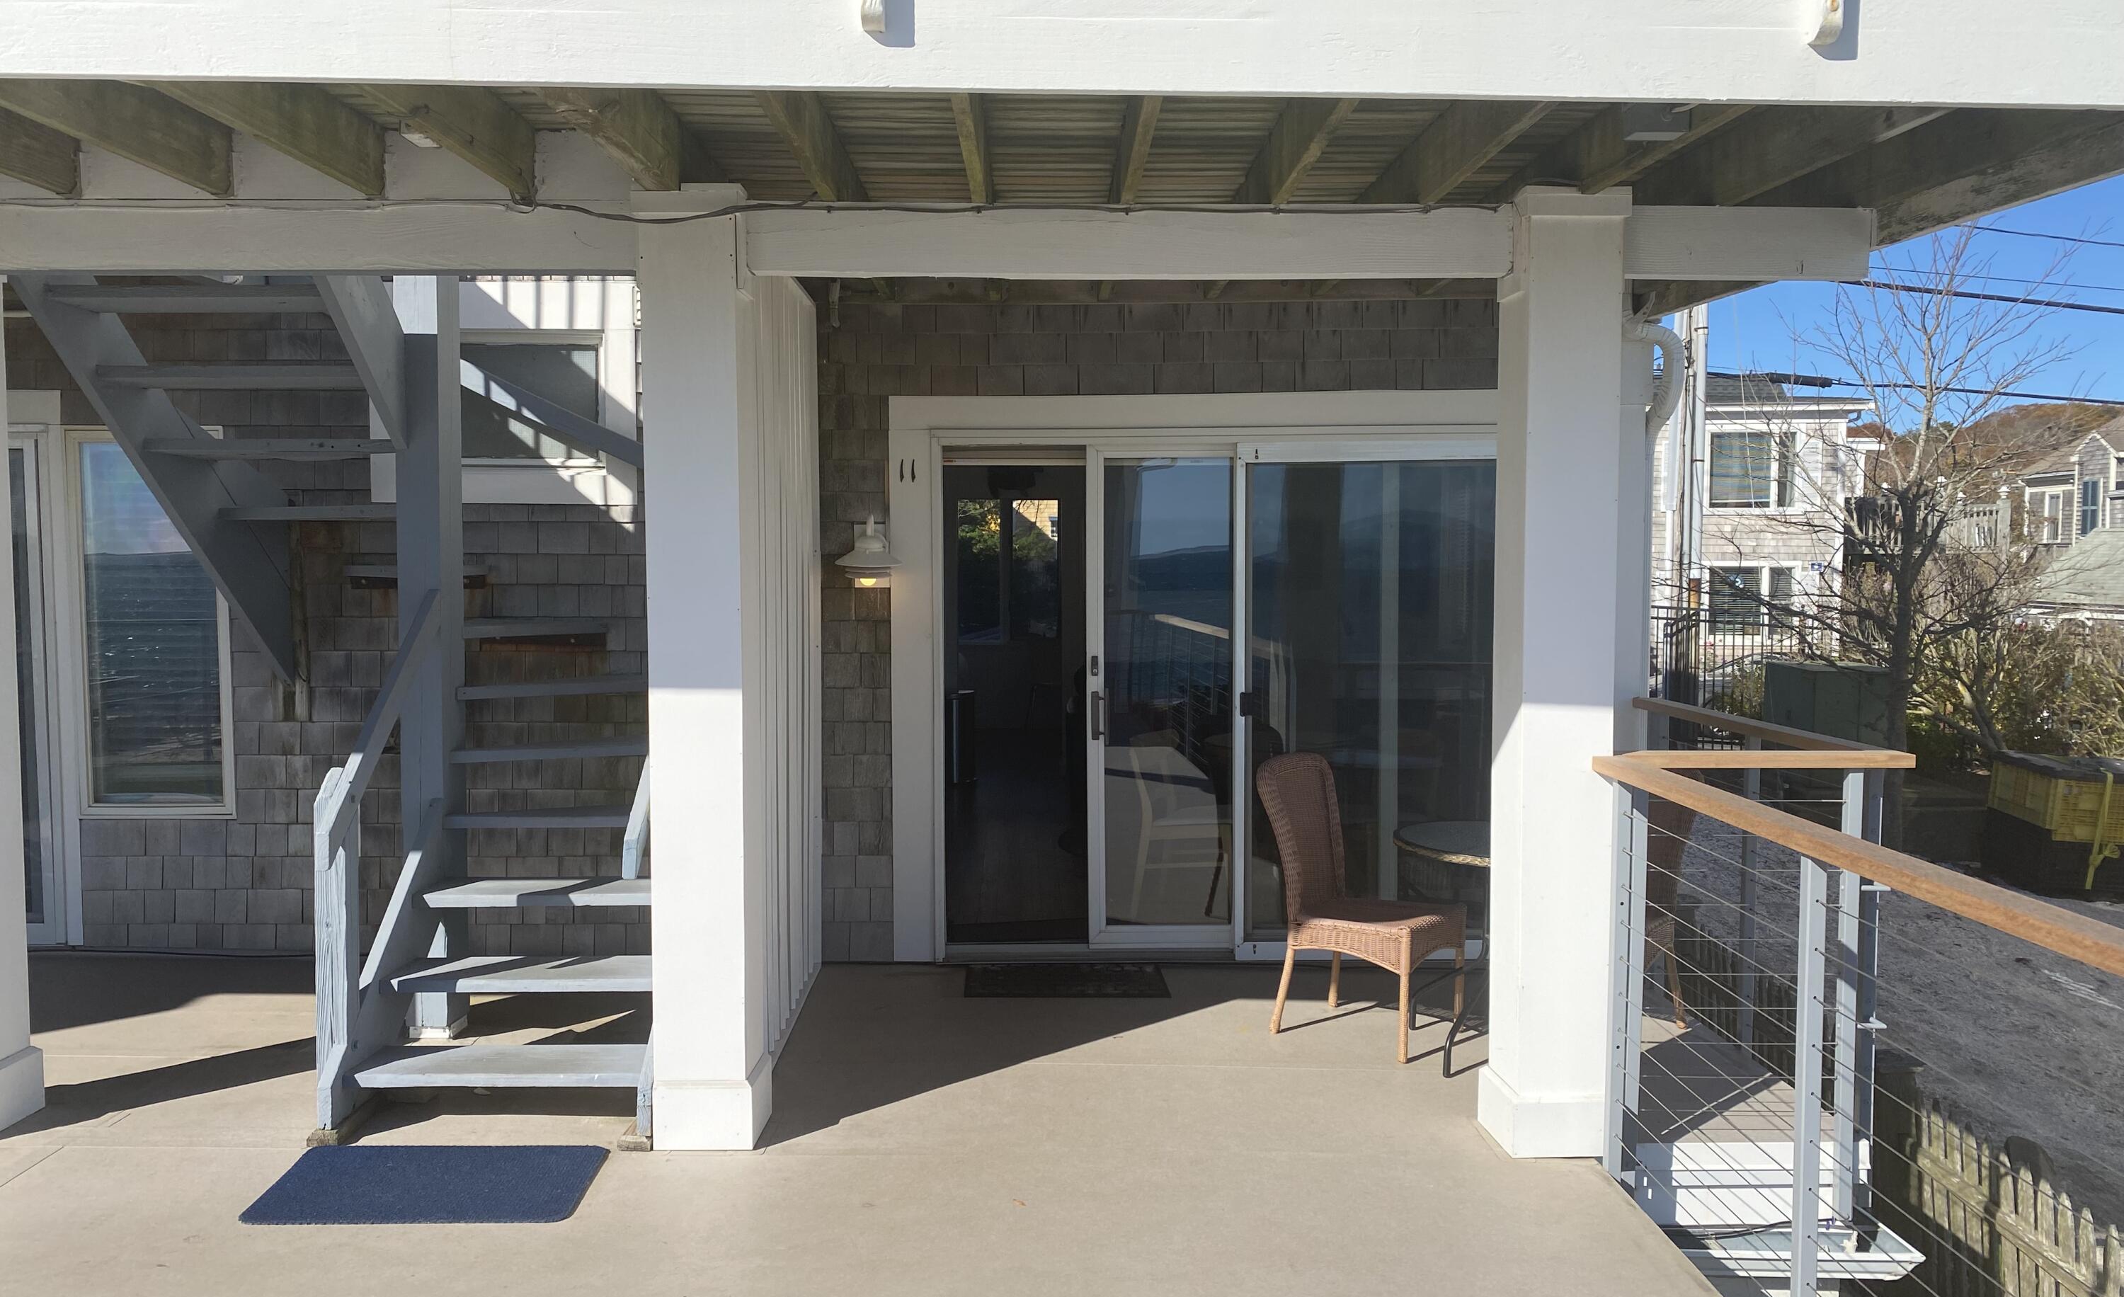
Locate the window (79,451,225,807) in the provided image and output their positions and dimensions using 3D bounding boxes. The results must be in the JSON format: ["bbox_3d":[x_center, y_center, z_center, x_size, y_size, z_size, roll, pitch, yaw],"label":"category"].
[{"bbox_3d":[-3.454,-0.095,6.065,0.555,1.434,0.081,0,3,-1],"label":"window"}]

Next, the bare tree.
[{"bbox_3d":[8.429,-1.090,16.000,3.500,6.200,3.500,0,3,-1],"label":"bare tree"}]

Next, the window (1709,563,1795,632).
[{"bbox_3d":[12.533,-0.905,29.000,1.570,1.240,0.150,0,3,-1],"label":"window"}]

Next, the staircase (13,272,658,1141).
[{"bbox_3d":[-2.011,-0.011,5.132,1.798,2.586,1.919,0,3,-1],"label":"staircase"}]

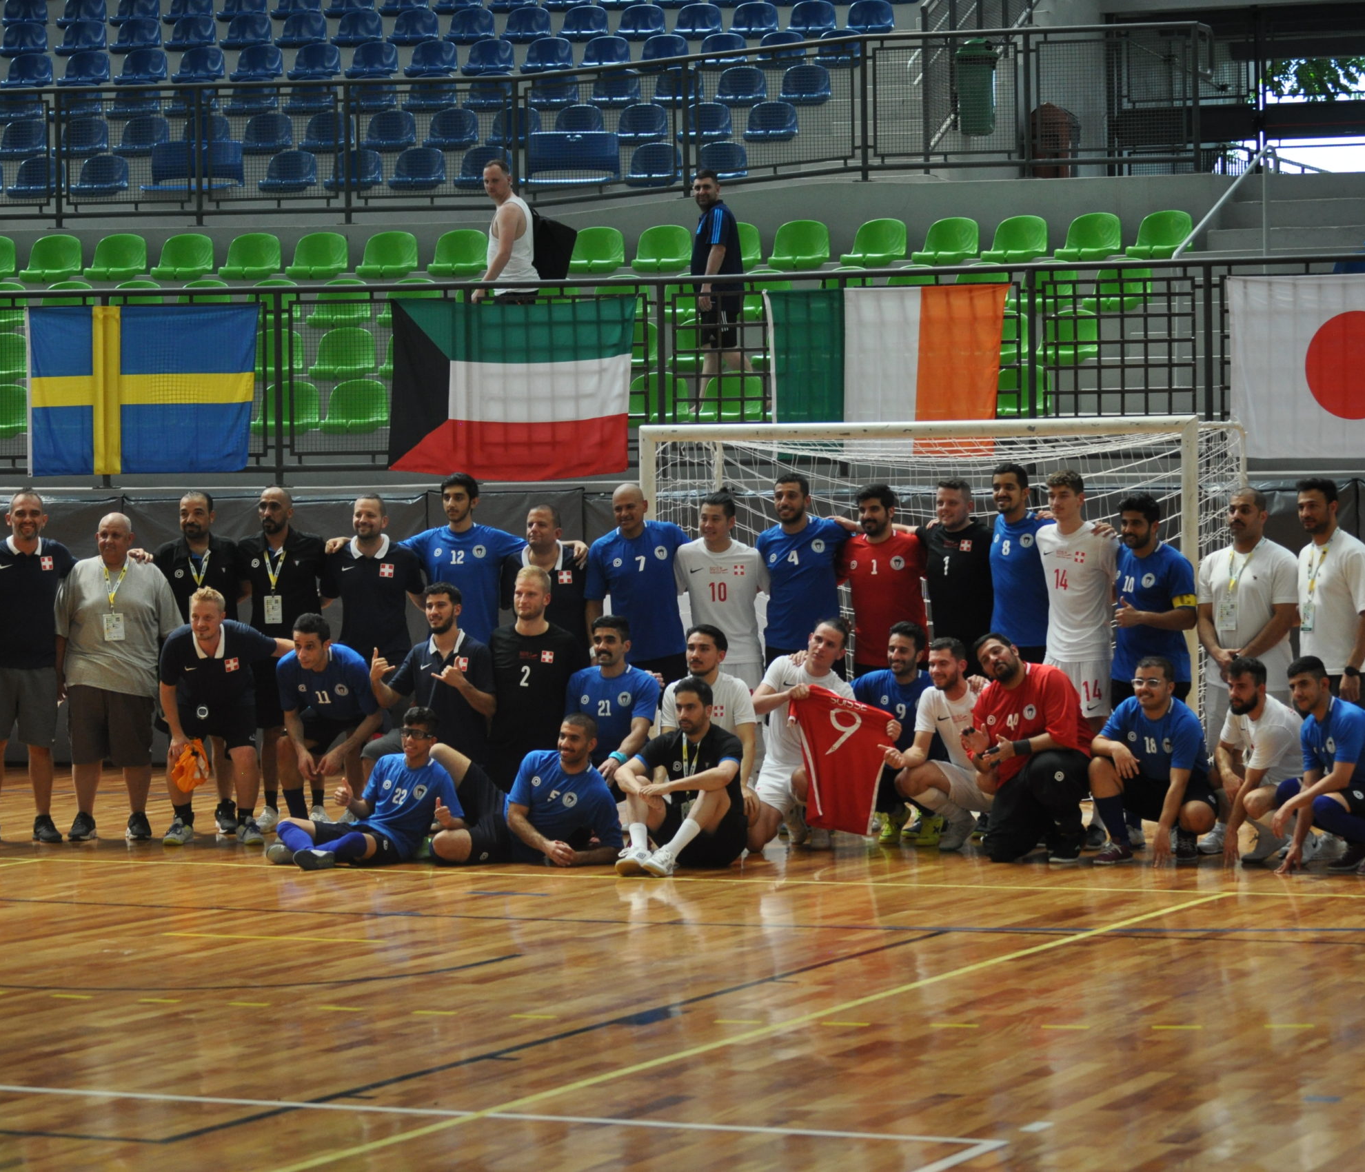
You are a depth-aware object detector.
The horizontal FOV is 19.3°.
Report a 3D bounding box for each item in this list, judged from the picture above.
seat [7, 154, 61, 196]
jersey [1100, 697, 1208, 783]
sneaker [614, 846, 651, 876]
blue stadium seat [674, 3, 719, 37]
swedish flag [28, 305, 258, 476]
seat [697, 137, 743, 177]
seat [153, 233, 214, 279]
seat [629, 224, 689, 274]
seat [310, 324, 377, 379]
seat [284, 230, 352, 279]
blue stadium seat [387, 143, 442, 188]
[{"bbox_3d":[-5.589,-3.533,34.700,0.430,0.350,0.400,0,0,4],"label":"seat"},{"bbox_3d":[2.234,0.736,19.050,0.500,0.440,0.400,0,1,20],"label":"jersey"},{"bbox_3d":[-0.216,1.197,17.470,0.110,0.130,0.290,0,-11,10],"label":"sneaker"},{"bbox_3d":[0.130,-5.069,36.000,0.420,0.365,0.400,0,1,9],"label":"blue stadium seat"},{"bbox_3d":[-3.576,-1.302,26.600,1.630,1.120,0.050,0,0,12],"label":"swedish flag"},{"bbox_3d":[0.313,-3.401,32.000,0.425,0.340,0.410,-1,1,8],"label":"seat"},{"bbox_3d":[-3.772,-2.482,30.300,0.430,0.350,0.400,0,0,7],"label":"seat"},{"bbox_3d":[-0.140,-2.514,29.950,0.430,0.395,0.410,0,0,10],"label":"seat"},{"bbox_3d":[-2.405,-1.649,28.550,0.430,0.395,0.410,0,0,11],"label":"seat"},{"bbox_3d":[-2.774,-2.509,30.500,0.420,0.365,0.400,0,1,9],"label":"seat"},{"bbox_3d":[-2.142,-3.372,32.400,0.425,0.340,0.410,-1,1,7],"label":"blue stadium seat"}]

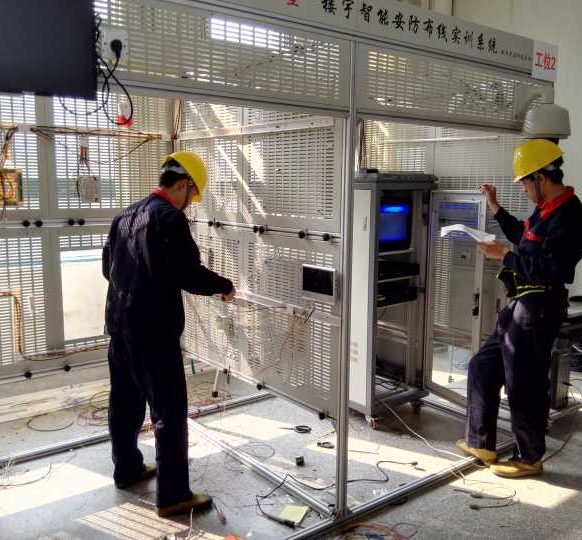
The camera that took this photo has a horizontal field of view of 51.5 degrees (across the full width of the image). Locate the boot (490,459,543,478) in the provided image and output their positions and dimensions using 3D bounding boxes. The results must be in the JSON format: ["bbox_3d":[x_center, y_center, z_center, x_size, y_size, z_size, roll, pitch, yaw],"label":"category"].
[{"bbox_3d":[1.249,1.065,3.316,0.290,0.115,0.105,0,8,-5],"label":"boot"}]

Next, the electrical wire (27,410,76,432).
[{"bbox_3d":[-1.588,0.993,3.998,0.340,0.020,0.370,1,8,0],"label":"electrical wire"}]

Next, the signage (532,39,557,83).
[{"bbox_3d":[1.476,-1.213,3.512,0.258,0.208,0.020,-5,10,-37],"label":"signage"}]

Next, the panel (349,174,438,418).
[{"bbox_3d":[0.573,0.177,4.198,0.557,1.625,0.590,-5,10,-37],"label":"panel"}]

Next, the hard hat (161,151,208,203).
[{"bbox_3d":[-0.521,-0.459,2.963,0.285,0.160,0.225,45,-17,-29],"label":"hard hat"}]

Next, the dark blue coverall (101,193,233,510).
[{"bbox_3d":[-0.602,0.359,3.016,0.630,1.460,0.550,-5,10,-37],"label":"dark blue coverall"}]

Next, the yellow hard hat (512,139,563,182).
[{"bbox_3d":[1.279,-0.570,3.142,0.290,0.160,0.225,-29,12,-5],"label":"yellow hard hat"}]

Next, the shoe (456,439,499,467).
[{"bbox_3d":[1.052,1.038,3.420,0.280,0.115,0.105,22,17,25],"label":"shoe"}]

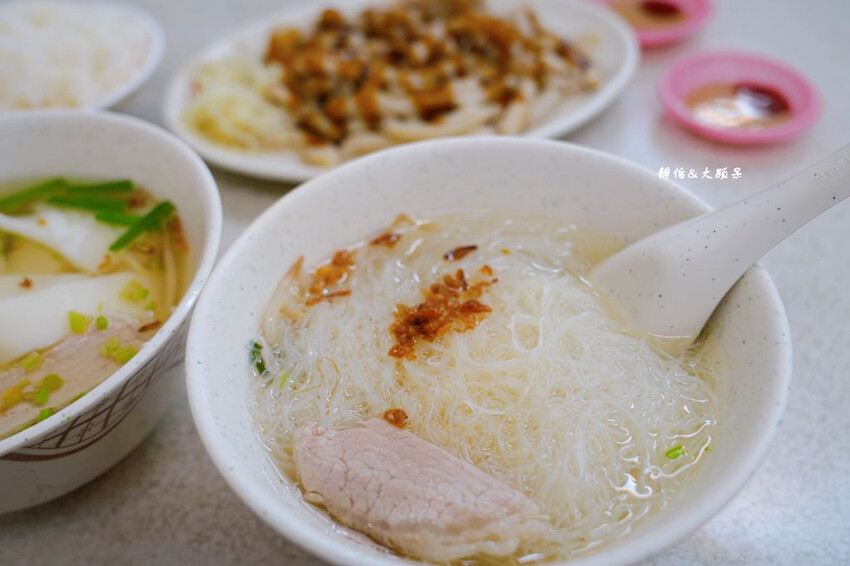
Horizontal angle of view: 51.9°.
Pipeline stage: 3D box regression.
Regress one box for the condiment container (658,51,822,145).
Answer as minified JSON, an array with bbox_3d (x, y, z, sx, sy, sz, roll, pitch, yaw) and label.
[{"bbox_3d":[0.161,-0.088,0.452,0.080,0.023,0.080,-5,45,0],"label":"condiment container"}]

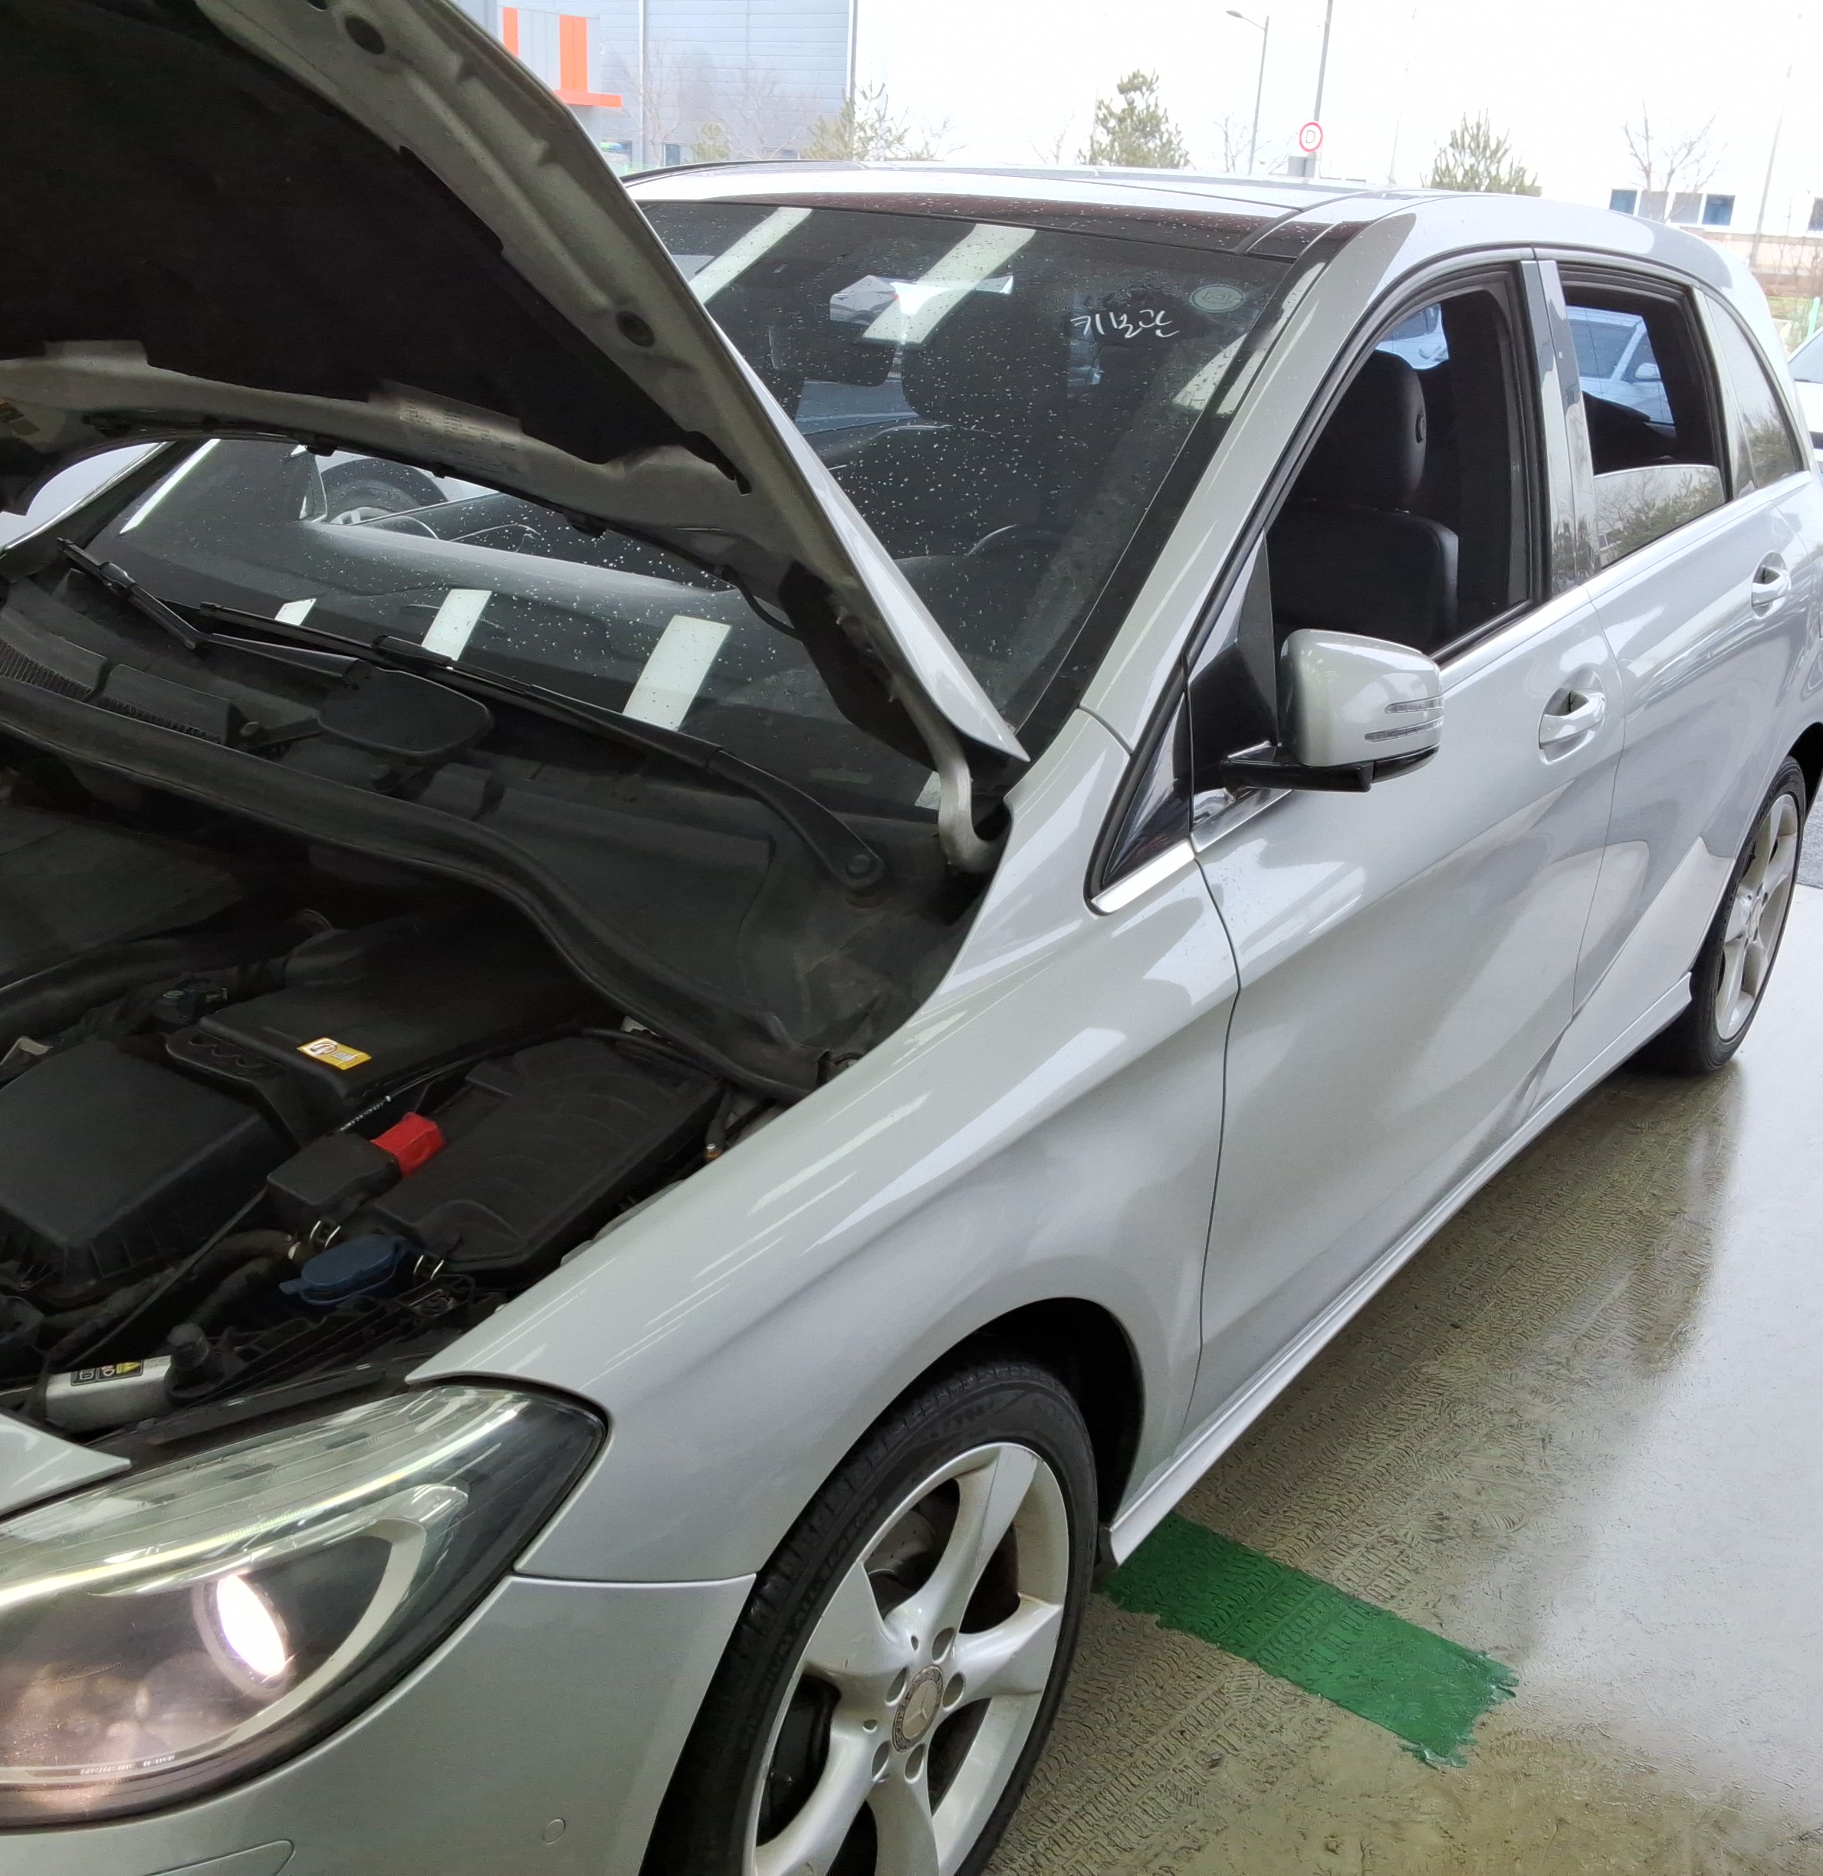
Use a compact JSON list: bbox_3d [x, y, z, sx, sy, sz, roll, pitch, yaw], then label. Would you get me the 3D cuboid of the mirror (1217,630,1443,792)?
[{"bbox_3d":[0.389,-0.228,1.931,0.230,0.170,0.175,16,25,33],"label":"mirror"}]

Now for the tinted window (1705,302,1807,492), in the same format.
[{"bbox_3d":[1.501,-0.949,3.568,0.080,0.350,0.600,-9,10,34],"label":"tinted window"}]

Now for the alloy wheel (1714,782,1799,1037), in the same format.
[{"bbox_3d":[1.543,-0.058,3.913,0.190,0.475,0.475,16,25,33],"label":"alloy wheel"}]

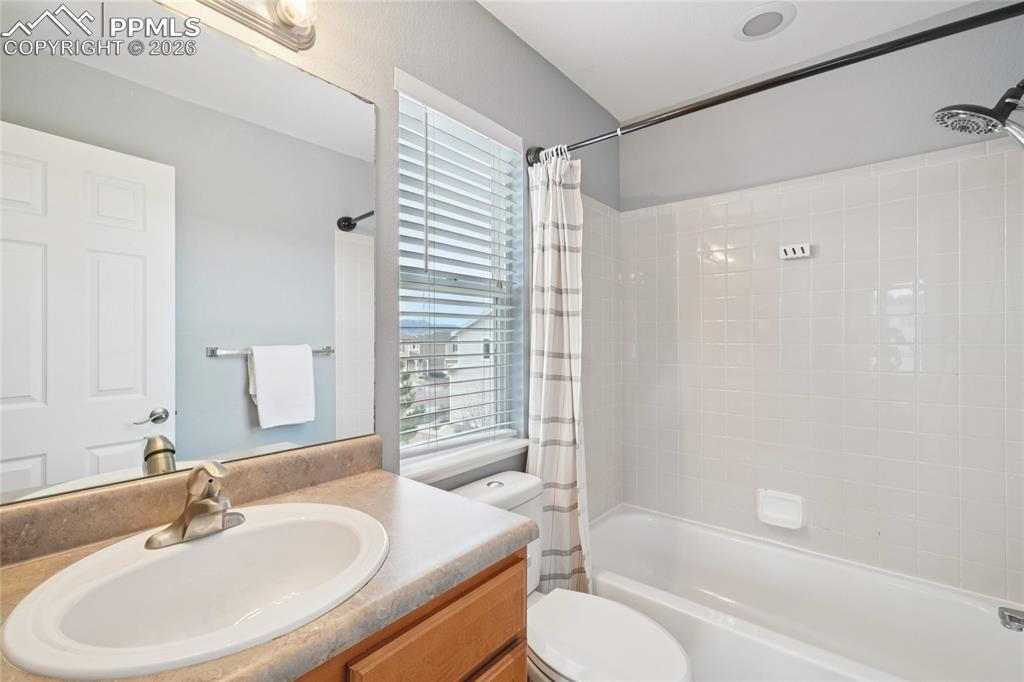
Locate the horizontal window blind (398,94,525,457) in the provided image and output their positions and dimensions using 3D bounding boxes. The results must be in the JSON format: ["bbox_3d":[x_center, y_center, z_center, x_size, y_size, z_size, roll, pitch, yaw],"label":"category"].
[{"bbox_3d":[-0.175,-0.189,1.500,0.095,1.115,0.585,1,1,40],"label":"horizontal window blind"}]

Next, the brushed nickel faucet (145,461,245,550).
[{"bbox_3d":[-0.540,0.281,0.751,0.140,0.140,0.150,1,1,40],"label":"brushed nickel faucet"}]

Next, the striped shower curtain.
[{"bbox_3d":[0.182,0.184,1.652,0.240,1.820,0.150,1,1,40],"label":"striped shower curtain"}]

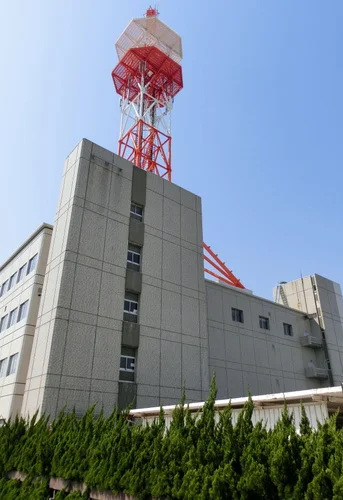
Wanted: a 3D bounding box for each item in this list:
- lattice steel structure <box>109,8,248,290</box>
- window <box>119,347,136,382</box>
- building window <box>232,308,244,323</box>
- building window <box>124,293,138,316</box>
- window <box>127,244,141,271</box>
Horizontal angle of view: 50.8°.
[{"bbox_3d":[-4.026,-21.611,58.746,17.680,59.904,17.680,21,-33,-34],"label":"lattice steel structure"},{"bbox_3d":[-2.919,7.617,23.901,1.331,2.267,0.280,21,-33,-34],"label":"window"},{"bbox_3d":[7.630,7.595,41.519,1.976,1.539,0.220,21,-33,-34],"label":"building window"},{"bbox_3d":[-2.890,4.057,25.711,1.331,2.184,0.280,21,-33,-34],"label":"building window"},{"bbox_3d":[-2.863,0.581,27.479,1.331,2.205,0.280,21,-33,-34],"label":"window"}]

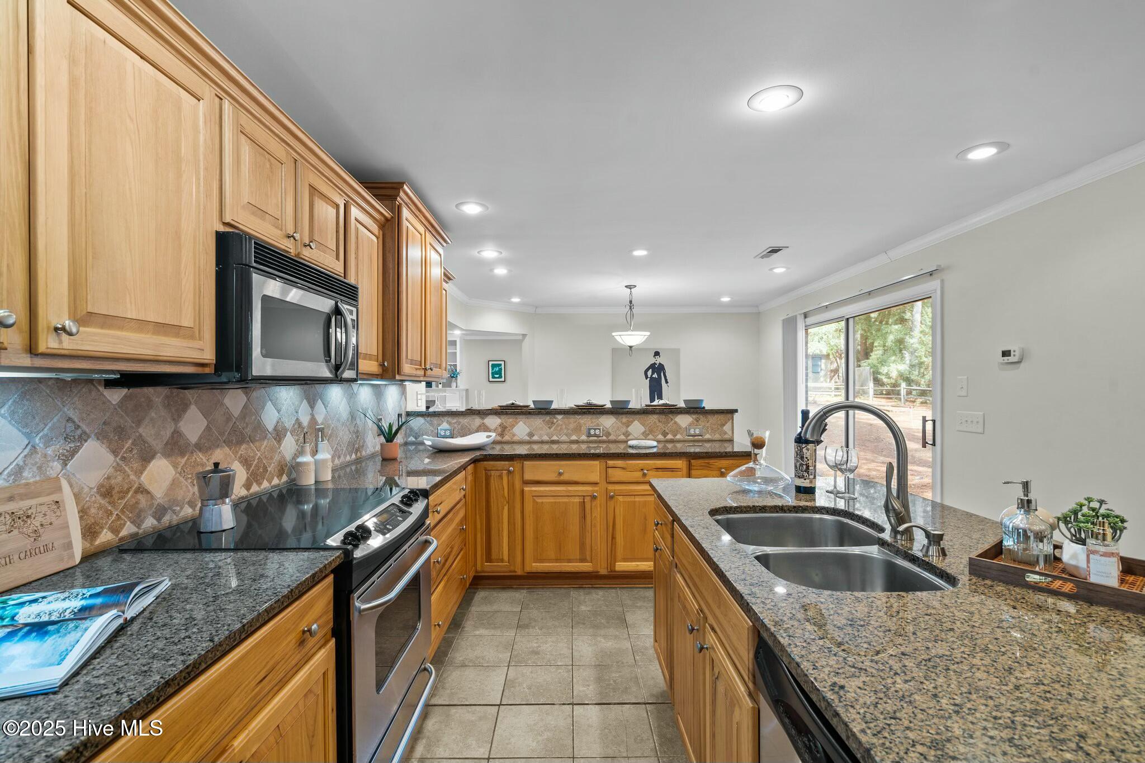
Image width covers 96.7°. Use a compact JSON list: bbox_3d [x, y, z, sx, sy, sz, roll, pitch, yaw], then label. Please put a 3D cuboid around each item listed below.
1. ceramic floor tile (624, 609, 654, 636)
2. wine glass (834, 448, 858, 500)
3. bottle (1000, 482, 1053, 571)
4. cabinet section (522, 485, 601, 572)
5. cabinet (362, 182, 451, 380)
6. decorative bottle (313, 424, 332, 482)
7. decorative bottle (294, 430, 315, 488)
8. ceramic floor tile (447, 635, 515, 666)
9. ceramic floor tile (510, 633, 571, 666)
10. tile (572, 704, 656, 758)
[{"bbox_3d":[0.461,1.391,2.936,0.303,0.010,0.303,0,-1,0],"label":"ceramic floor tile"},{"bbox_3d":[1.084,0.360,2.010,0.085,0.195,0.085,0,0,0],"label":"wine glass"},{"bbox_3d":[1.067,0.331,1.200,0.100,0.205,0.089,0,-1,6],"label":"bottle"},{"bbox_3d":[-0.072,0.958,3.535,0.500,0.555,0.500,0,0,0],"label":"cabinet section"},{"bbox_3d":[-1.051,-0.488,3.004,0.450,0.960,0.990,0,0,0],"label":"cabinet"},{"bbox_3d":[-1.150,0.332,2.350,0.074,0.250,0.074,0,-1,18],"label":"decorative bottle"},{"bbox_3d":[-1.196,0.342,2.279,0.077,0.230,0.077,0,-1,-37],"label":"decorative bottle"},{"bbox_3d":[-0.460,1.389,2.622,0.303,0.010,0.303,0,-1,0],"label":"ceramic floor tile"},{"bbox_3d":[-0.151,1.373,2.591,0.302,0.010,0.302,0,0,0],"label":"ceramic floor tile"},{"bbox_3d":[0.156,1.368,1.996,0.302,0.010,0.302,0,0,0],"label":"tile"}]

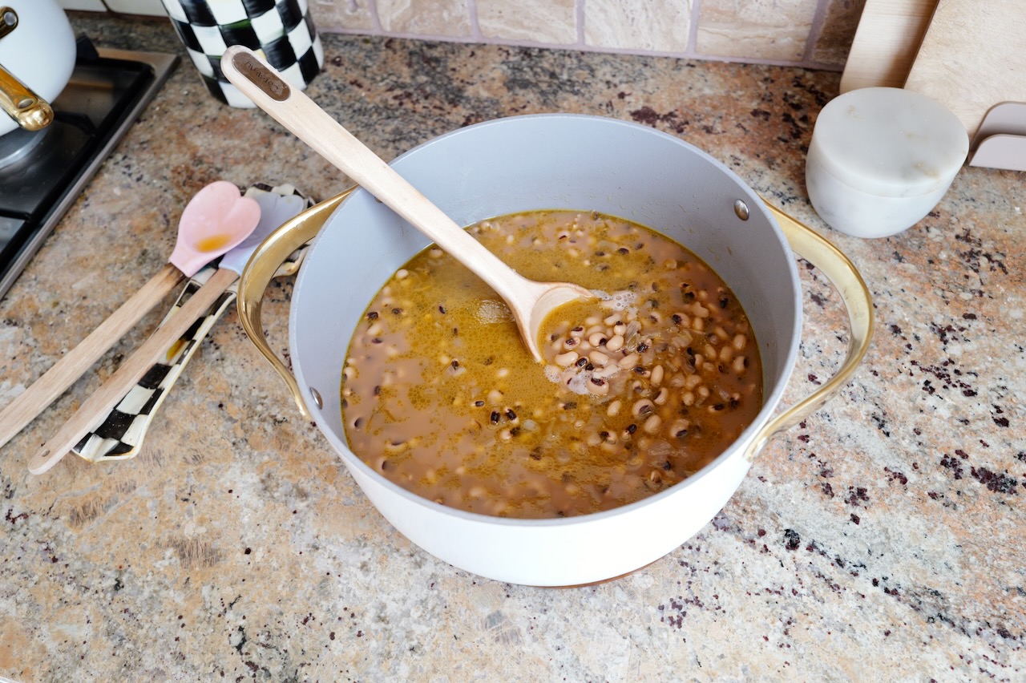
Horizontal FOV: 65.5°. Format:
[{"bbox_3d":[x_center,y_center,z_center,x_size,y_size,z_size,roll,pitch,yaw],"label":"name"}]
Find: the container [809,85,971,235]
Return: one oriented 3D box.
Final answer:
[{"bbox_3d":[0.265,-0.124,0.580,0.098,0.073,0.098,3,56,9],"label":"container"}]

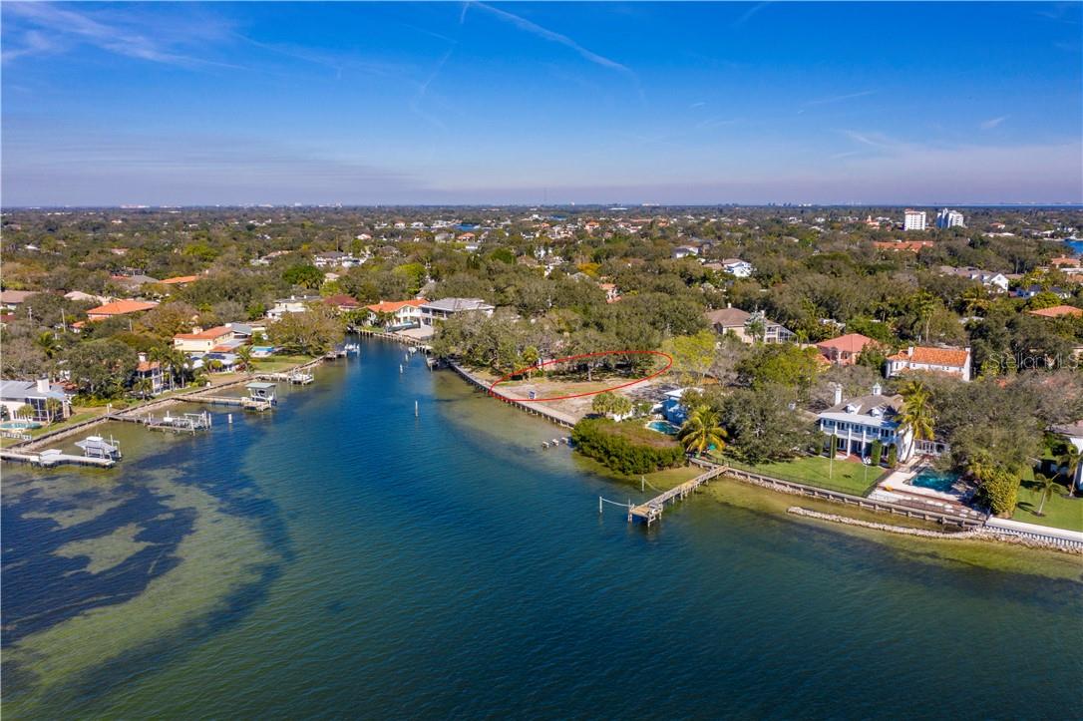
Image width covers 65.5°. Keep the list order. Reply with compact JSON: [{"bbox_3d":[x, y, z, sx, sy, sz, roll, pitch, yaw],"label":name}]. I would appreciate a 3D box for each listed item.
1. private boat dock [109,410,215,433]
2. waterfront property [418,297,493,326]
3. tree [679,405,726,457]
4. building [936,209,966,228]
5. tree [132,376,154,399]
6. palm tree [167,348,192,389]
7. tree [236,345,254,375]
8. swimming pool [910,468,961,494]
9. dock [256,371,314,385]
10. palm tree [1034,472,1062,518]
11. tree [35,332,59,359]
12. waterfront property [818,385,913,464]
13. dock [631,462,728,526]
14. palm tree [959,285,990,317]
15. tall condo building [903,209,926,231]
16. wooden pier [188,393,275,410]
[{"bbox_3d":[-80.660,12.453,175.600,24.500,3.300,7.000,3,11,18],"label":"private boat dock"},{"bbox_3d":[-31.200,-17.951,311.468,19.000,9.400,22.000,-9,14,-41],"label":"waterfront property"},{"bbox_3d":[28.525,12.549,149.108,7.900,8.800,7.900,0,11,0],"label":"tree"},{"bbox_3d":[582.800,-199.692,1200.138,29.000,35.000,26.000,-2,11,-13],"label":"building"},{"bbox_3d":[-90.170,6.375,190.782,4.600,5.700,4.600,0,11,0],"label":"tree"},{"bbox_3d":[-87.054,2.013,203.295,5.300,9.700,5.300,0,11,0],"label":"palm tree"},{"bbox_3d":[-75.555,-0.113,215.864,4.800,7.800,4.800,-4,11,-20],"label":"tree"},{"bbox_3d":[63.758,19.520,134.339,6.300,1.500,10.300,9,14,39],"label":"swimming pool"},{"bbox_3d":[-65.689,4.748,214.352,14.800,2.400,3.400,3,11,18],"label":"dock"},{"bbox_3d":[72.829,19.173,121.148,4.800,6.000,4.800,0,11,0],"label":"palm tree"},{"bbox_3d":[-131.505,-2.862,222.941,6.000,9.600,6.000,-4,11,-20],"label":"tree"},{"bbox_3d":[58.044,10.456,148.519,13.200,11.400,12.500,8,13,37],"label":"waterfront property"},{"bbox_3d":[23.791,20.651,133.434,3.800,2.600,29.500,9,14,40],"label":"dock"},{"bbox_3d":[155.726,-19.347,302.563,9.000,14.400,9.000,0,11,0],"label":"palm tree"},{"bbox_3d":[493.000,-179.213,1109.943,23.000,34.500,16.000,6,12,29],"label":"tall condo building"},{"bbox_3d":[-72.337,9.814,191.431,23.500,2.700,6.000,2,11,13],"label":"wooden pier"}]

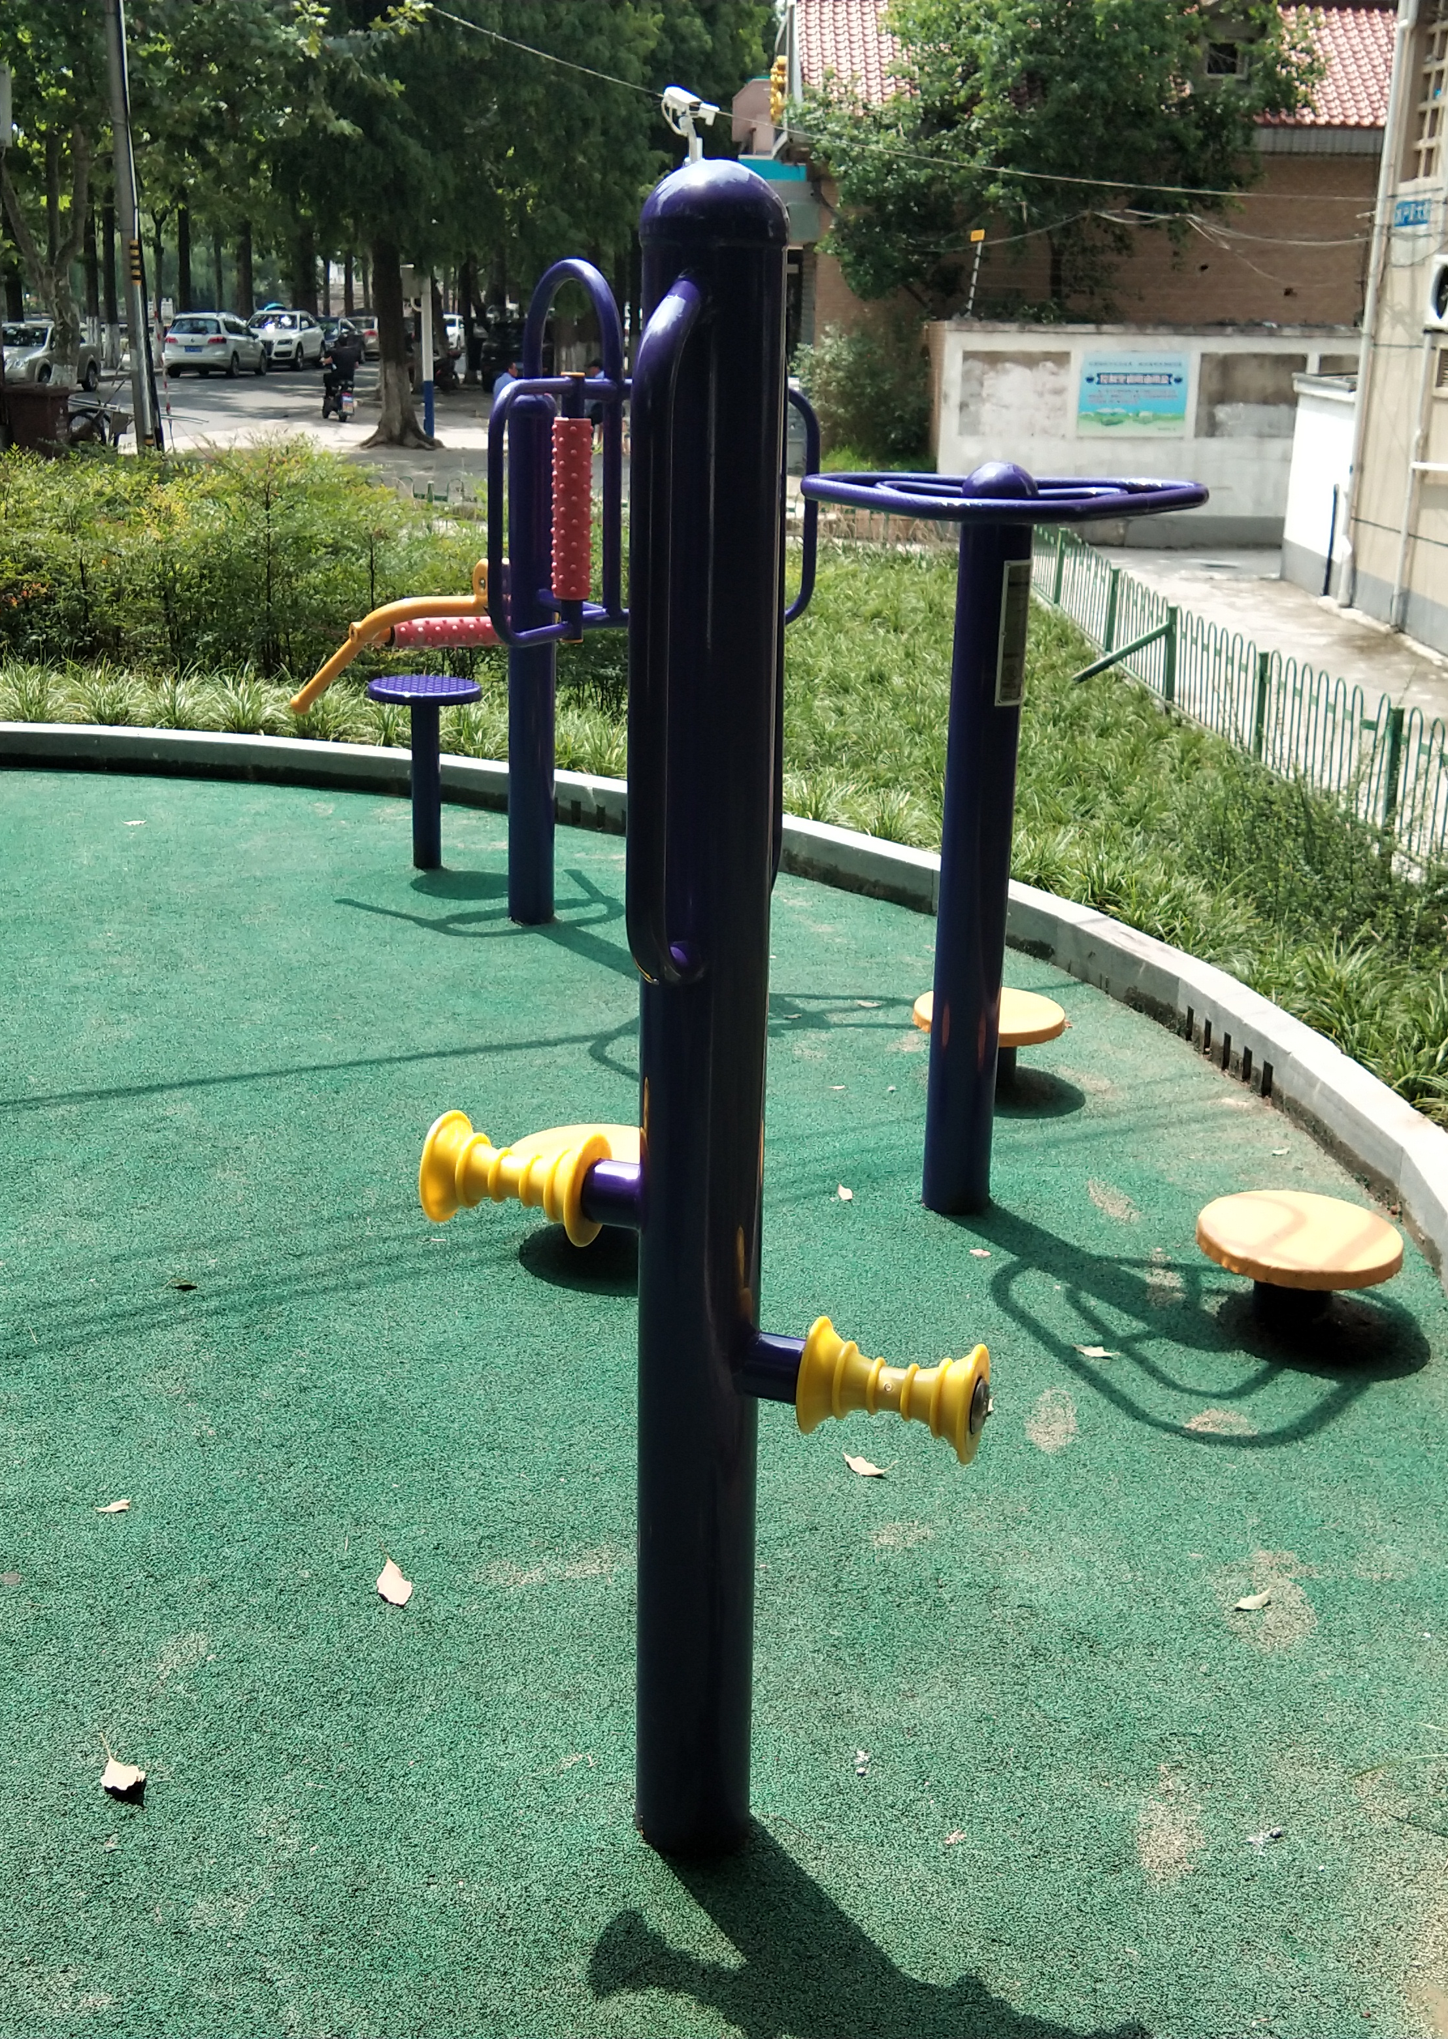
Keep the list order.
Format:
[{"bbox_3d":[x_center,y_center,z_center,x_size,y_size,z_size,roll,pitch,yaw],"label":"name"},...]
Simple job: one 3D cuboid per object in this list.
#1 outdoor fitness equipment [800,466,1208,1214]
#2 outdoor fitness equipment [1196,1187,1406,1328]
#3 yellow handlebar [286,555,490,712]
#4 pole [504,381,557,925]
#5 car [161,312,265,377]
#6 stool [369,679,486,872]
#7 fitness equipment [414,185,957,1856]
[{"bbox_3d":[0.435,-0.280,4.033,0.680,1.245,0.620,1,17,0],"label":"outdoor fitness equipment"},{"bbox_3d":[0.879,0.384,3.725,0.310,0.150,0.310,1,17,0],"label":"outdoor fitness equipment"},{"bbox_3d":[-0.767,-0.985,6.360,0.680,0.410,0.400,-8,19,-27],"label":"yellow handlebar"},{"bbox_3d":[-0.475,-0.875,5.992,0.117,1.290,0.117,1,17,0],"label":"pole"},{"bbox_3d":[-13.601,-18.240,65.774,1.800,1.650,4.450,3,17,5],"label":"car"},{"bbox_3d":[-0.820,-0.674,6.706,0.305,0.500,0.305,1,17,0],"label":"stool"},{"bbox_3d":[-0.025,0.050,2.214,0.570,1.580,0.370,7,18,18],"label":"fitness equipment"}]

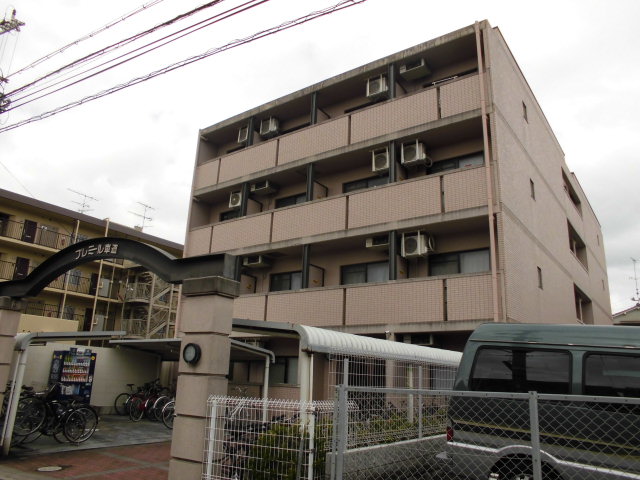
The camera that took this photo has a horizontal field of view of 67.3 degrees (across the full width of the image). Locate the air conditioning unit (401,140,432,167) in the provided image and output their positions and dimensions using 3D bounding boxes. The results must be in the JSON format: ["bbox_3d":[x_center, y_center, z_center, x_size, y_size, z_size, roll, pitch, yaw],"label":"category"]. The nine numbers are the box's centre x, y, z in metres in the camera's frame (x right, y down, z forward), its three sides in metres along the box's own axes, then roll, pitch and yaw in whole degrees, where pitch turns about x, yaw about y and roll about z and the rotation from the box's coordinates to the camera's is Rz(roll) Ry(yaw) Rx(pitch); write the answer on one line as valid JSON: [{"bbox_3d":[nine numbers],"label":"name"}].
[{"bbox_3d":[2.705,-2.445,13.598,0.730,0.610,0.310,-9,-20,35],"label":"air conditioning unit"}]

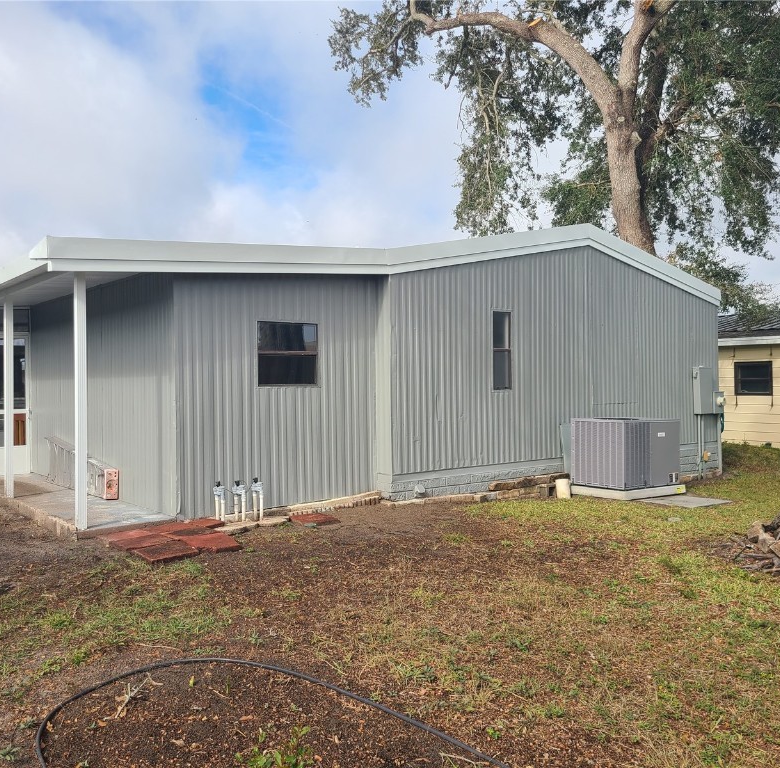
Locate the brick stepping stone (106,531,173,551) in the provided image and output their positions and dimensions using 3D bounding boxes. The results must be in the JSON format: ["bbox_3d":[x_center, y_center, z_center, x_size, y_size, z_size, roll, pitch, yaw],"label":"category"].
[{"bbox_3d":[-2.010,1.295,6.223,0.370,0.050,0.400,-1,0,43],"label":"brick stepping stone"}]

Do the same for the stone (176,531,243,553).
[{"bbox_3d":[-1.451,1.295,6.220,0.400,0.050,0.400,-1,0,-31],"label":"stone"}]

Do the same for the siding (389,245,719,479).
[{"bbox_3d":[2.749,-0.462,10.764,7.115,2.907,0.140,0,0,-39],"label":"siding"}]

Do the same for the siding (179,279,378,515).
[{"bbox_3d":[-1.086,0.042,7.973,2.397,2.406,0.140,0,0,-39],"label":"siding"}]

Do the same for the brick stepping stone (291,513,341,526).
[{"bbox_3d":[-0.703,1.299,7.259,0.390,0.050,0.380,0,0,-39],"label":"brick stepping stone"}]

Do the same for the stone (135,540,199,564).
[{"bbox_3d":[-1.707,1.297,5.874,0.390,0.050,0.400,-1,0,43],"label":"stone"}]

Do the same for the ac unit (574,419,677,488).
[{"bbox_3d":[3.124,0.884,10.174,1.273,0.859,0.792,0,0,-39],"label":"ac unit"}]

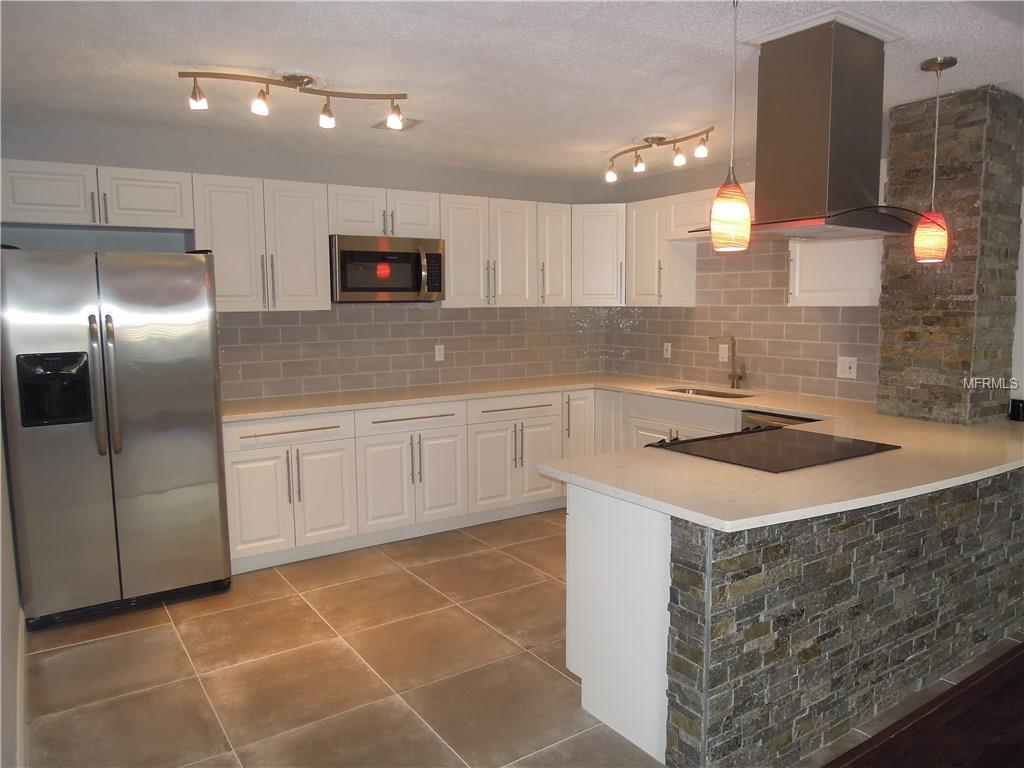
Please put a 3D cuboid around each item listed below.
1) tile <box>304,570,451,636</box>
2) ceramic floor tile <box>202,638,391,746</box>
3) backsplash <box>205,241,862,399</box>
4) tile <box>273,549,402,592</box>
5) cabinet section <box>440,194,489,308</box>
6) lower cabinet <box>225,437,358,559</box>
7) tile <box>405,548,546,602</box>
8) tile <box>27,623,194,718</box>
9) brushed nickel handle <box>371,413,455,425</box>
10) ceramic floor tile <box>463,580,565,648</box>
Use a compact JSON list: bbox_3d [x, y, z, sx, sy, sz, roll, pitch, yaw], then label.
[{"bbox_3d":[-0.688,1.101,3.613,0.598,0.015,0.600,-5,7,-34],"label":"tile"},{"bbox_3d":[-0.851,1.188,2.791,0.603,0.010,0.603,-5,7,-34],"label":"ceramic floor tile"},{"bbox_3d":[0.106,-0.396,4.135,3.238,1.010,2.385,-5,7,-34],"label":"backsplash"},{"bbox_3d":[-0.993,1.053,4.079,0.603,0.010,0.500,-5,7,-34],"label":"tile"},{"bbox_3d":[-0.398,-0.910,4.973,0.377,0.757,0.320,-5,7,-32],"label":"cabinet section"},{"bbox_3d":[-1.392,0.623,4.276,0.756,0.589,0.560,-5,7,-34],"label":"lower cabinet"},{"bbox_3d":[-0.185,1.058,3.956,0.603,0.010,0.603,-5,7,-34],"label":"tile"},{"bbox_3d":[-1.675,1.179,2.965,0.573,0.010,0.603,-5,7,-34],"label":"tile"},{"bbox_3d":[-0.604,0.214,4.386,0.557,0.012,0.036,-5,7,-34],"label":"brushed nickel handle"},{"bbox_3d":[0.143,1.107,3.447,0.598,0.015,0.600,-5,7,-34],"label":"ceramic floor tile"}]

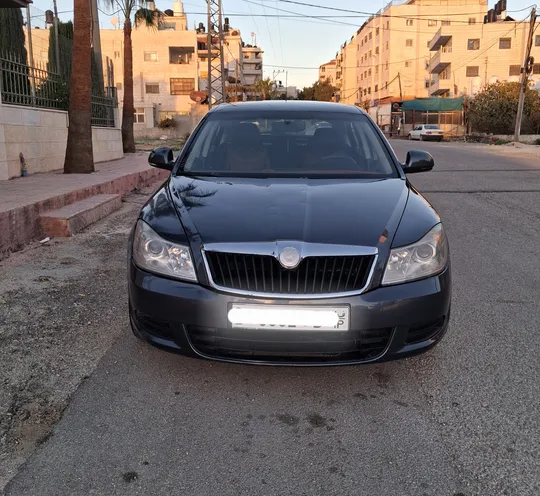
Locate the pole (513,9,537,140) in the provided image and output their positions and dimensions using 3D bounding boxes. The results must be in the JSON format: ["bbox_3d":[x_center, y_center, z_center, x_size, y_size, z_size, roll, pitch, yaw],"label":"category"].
[{"bbox_3d":[16.169,-10.942,35.566,0.350,8.192,0.350,3,11,0],"label":"pole"}]

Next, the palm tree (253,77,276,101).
[{"bbox_3d":[-0.640,-16.570,66.052,2.900,6.925,2.900,0,11,0],"label":"palm tree"}]

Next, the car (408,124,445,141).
[{"bbox_3d":[13.472,-9.914,48.499,1.720,1.420,4.450,-1,11,-7],"label":"car"}]

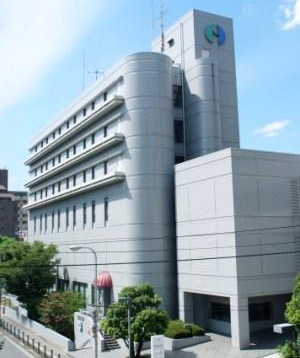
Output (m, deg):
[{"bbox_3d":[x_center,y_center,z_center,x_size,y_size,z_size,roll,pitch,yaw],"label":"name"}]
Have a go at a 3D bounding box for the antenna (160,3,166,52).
[{"bbox_3d":[1.476,-16.509,48.866,0.600,5.606,0.500,-2,-9,2],"label":"antenna"}]

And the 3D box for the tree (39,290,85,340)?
[{"bbox_3d":[-7.342,11.238,37.225,3.700,3.546,3.300,0,-9,-11],"label":"tree"}]

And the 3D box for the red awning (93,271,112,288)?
[{"bbox_3d":[-4.950,9.862,44.240,1.150,1.600,3.600,3,-9,-27],"label":"red awning"}]

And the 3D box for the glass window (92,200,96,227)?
[{"bbox_3d":[-6.006,3.767,48.287,0.150,2.900,0.900,3,-10,-28],"label":"glass window"}]

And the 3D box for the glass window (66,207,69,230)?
[{"bbox_3d":[-10.306,5.054,56.392,0.200,2.850,0.900,3,-9,-27],"label":"glass window"}]

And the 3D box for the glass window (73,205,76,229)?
[{"bbox_3d":[-9.014,4.690,53.943,0.200,2.850,0.900,3,-9,-27],"label":"glass window"}]

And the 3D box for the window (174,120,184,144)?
[{"bbox_3d":[2.964,-4.775,45.387,1.200,2.300,0.150,3,-10,-28],"label":"window"}]

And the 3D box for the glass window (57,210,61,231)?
[{"bbox_3d":[-12.083,5.609,59.756,0.200,2.850,0.900,3,-9,-27],"label":"glass window"}]

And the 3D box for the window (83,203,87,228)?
[{"bbox_3d":[-7.335,4.216,50.762,0.200,2.850,0.900,3,-9,-27],"label":"window"}]

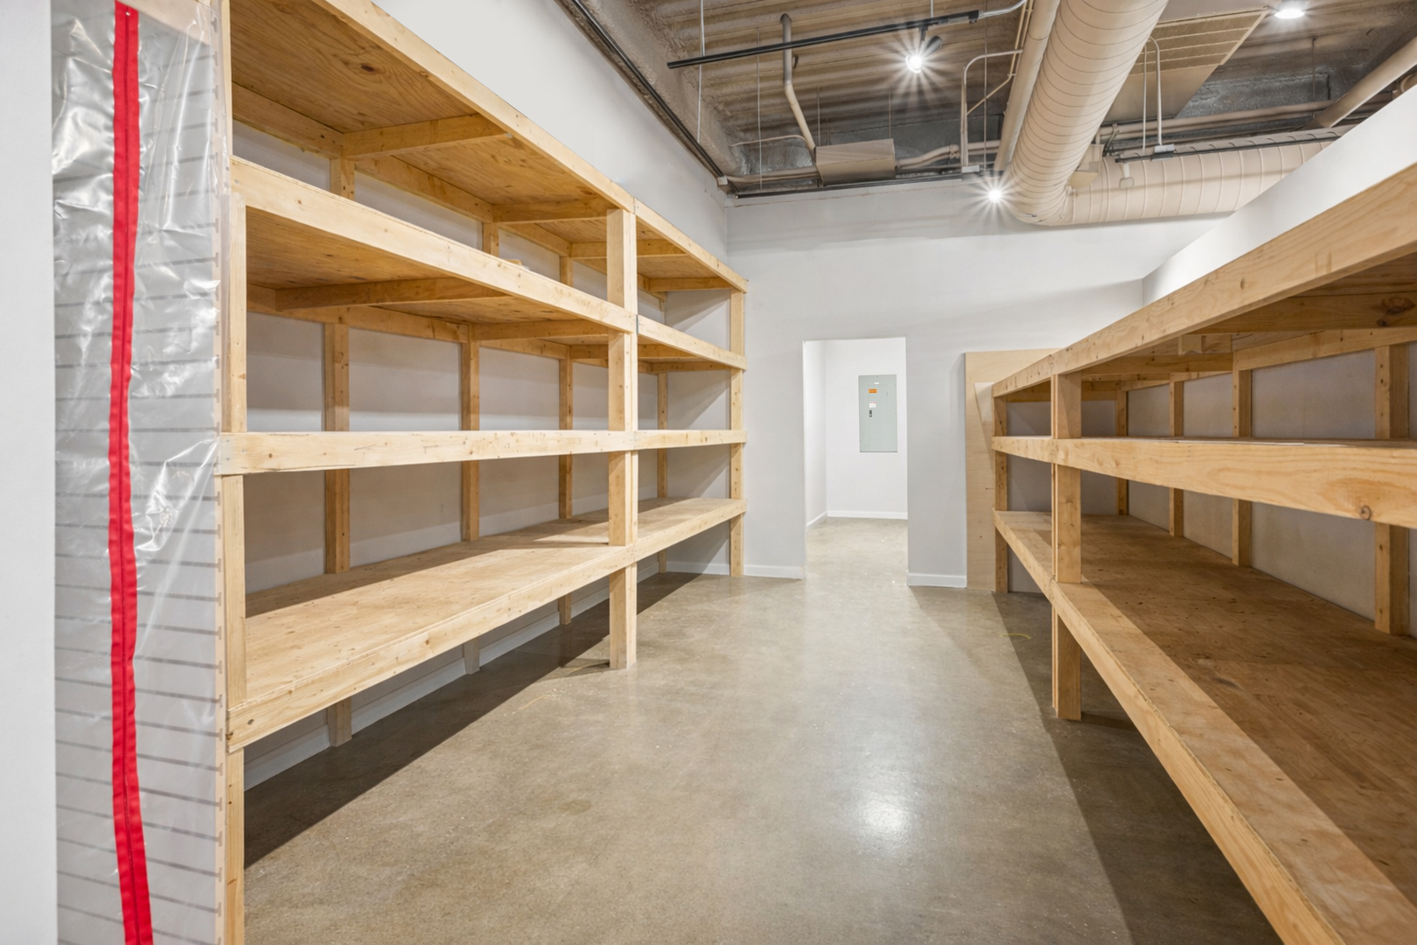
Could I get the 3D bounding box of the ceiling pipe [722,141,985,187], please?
[{"bbox_3d":[1.168,-2.607,5.710,2.202,0.135,0.122,1,4,19],"label":"ceiling pipe"}]

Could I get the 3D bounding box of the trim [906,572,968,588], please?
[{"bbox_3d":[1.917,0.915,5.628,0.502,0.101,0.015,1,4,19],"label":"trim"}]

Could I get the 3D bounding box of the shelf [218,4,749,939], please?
[{"bbox_3d":[-0.807,-0.193,3.829,0.871,2.587,4.610,1,4,19],"label":"shelf"}]

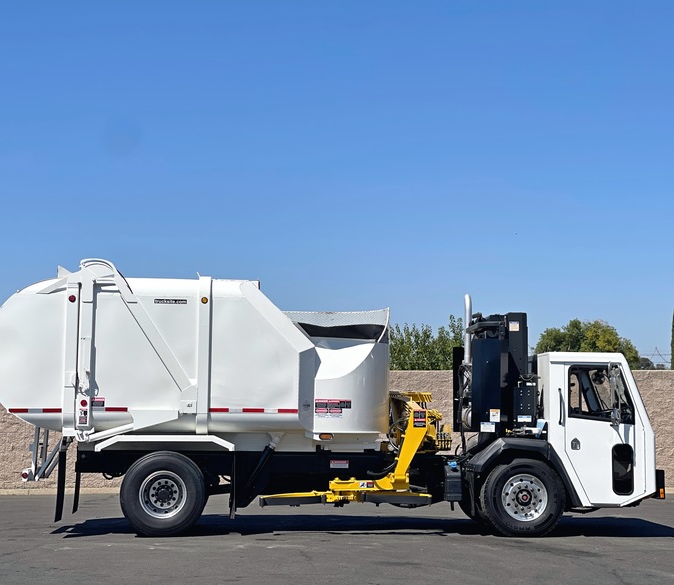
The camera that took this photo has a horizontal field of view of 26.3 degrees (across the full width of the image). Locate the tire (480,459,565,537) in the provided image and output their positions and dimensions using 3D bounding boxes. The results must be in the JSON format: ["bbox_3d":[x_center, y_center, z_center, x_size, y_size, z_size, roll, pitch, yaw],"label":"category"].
[{"bbox_3d":[2.365,2.603,18.324,1.010,1.010,0.300,1,-5,-5],"label":"tire"}]

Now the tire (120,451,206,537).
[{"bbox_3d":[-2.148,2.508,17.944,1.055,1.055,0.290,1,-5,-5],"label":"tire"}]

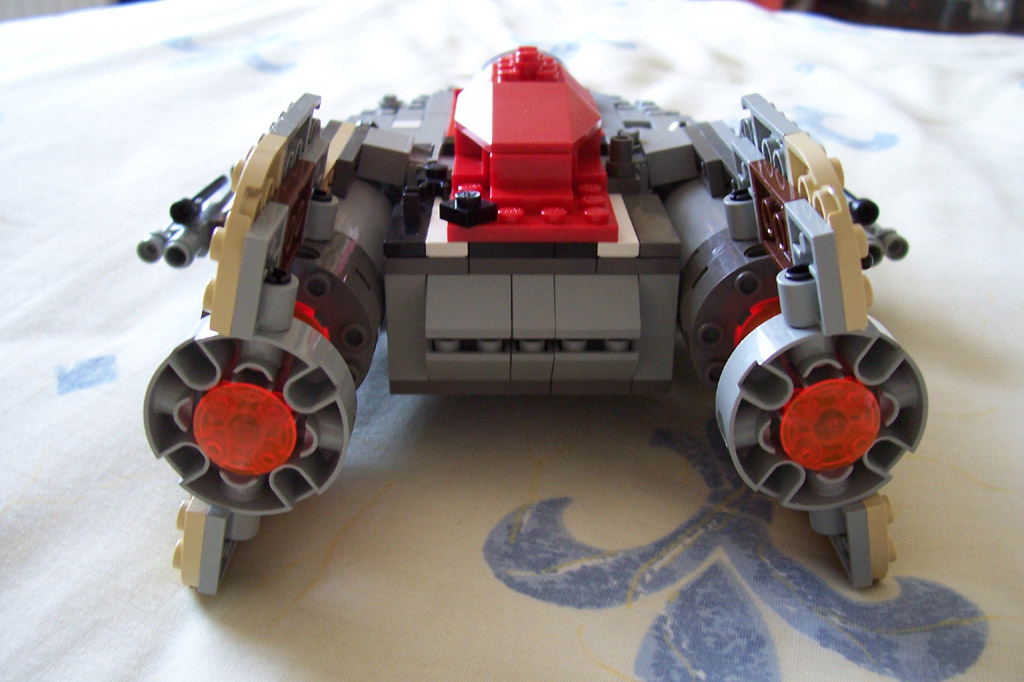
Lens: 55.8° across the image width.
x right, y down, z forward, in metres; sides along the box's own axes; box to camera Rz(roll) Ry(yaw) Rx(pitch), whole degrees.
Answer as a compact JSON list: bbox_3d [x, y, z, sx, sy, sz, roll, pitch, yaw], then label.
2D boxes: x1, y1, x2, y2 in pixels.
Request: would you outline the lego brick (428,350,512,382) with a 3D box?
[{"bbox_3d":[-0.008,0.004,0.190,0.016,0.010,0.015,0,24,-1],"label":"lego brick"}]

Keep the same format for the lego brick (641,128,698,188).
[{"bbox_3d":[0.036,-0.042,0.220,0.010,0.008,0.017,-11,24,8],"label":"lego brick"}]

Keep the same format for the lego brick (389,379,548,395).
[{"bbox_3d":[-0.008,0.007,0.199,0.032,0.003,0.013,0,24,-1],"label":"lego brick"}]

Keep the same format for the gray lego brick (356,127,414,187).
[{"bbox_3d":[-0.029,-0.042,0.222,0.010,0.008,0.017,11,24,-6],"label":"gray lego brick"}]

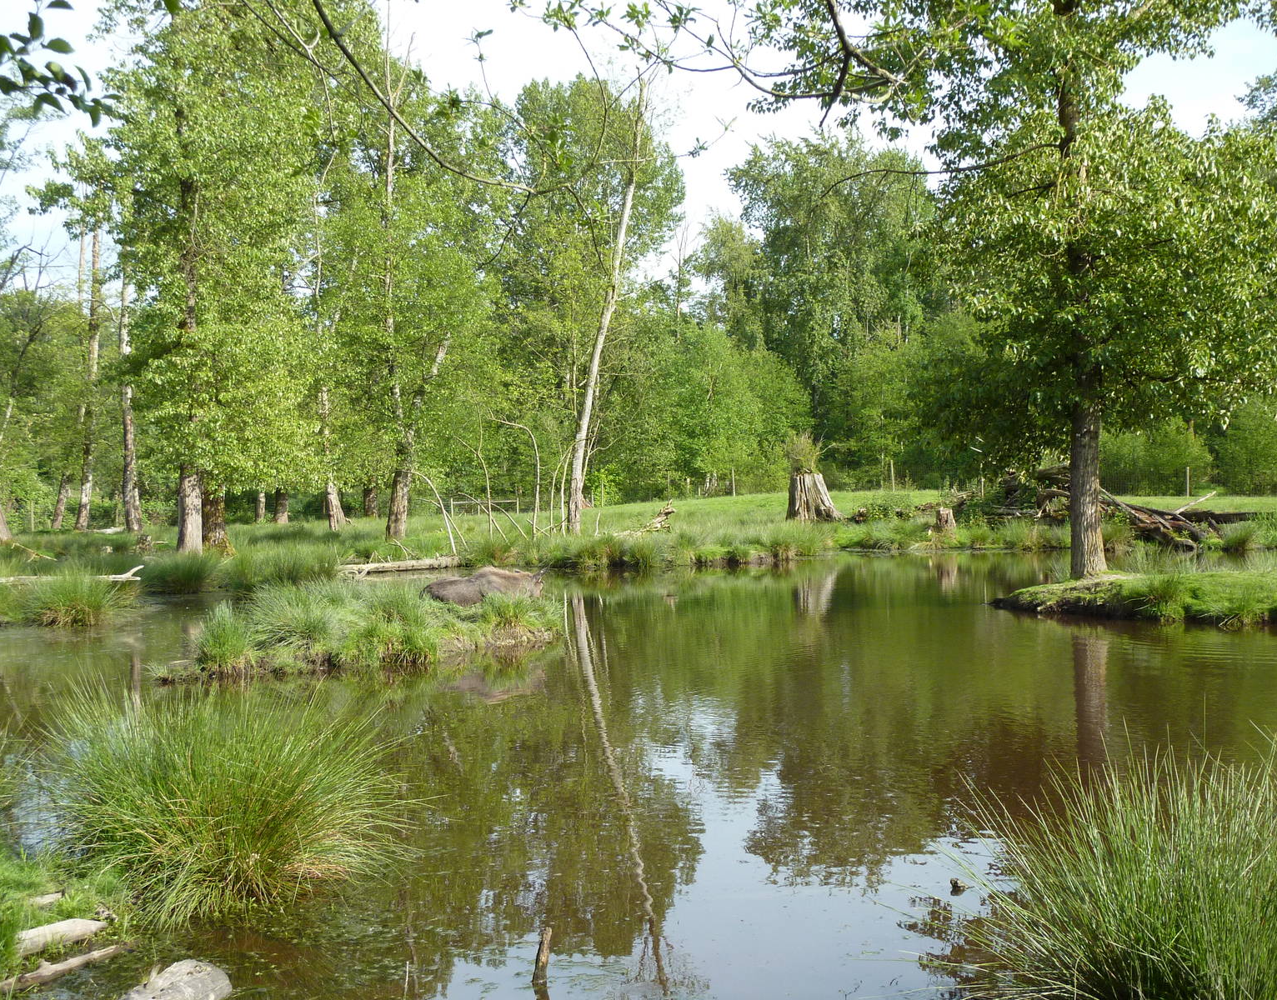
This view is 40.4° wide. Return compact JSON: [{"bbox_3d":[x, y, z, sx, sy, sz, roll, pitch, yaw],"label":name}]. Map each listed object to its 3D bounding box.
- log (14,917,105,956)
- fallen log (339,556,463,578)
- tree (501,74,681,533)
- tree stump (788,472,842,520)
[{"bbox_3d":[-2.409,1.828,7.250,0.420,0.105,0.110,-2,1,-28],"label":"log"},{"bbox_3d":[-5.892,1.654,43.000,3.150,0.330,0.420,-2,0,-18],"label":"fallen log"},{"bbox_3d":[-1.559,-6.457,57.000,5.500,14.700,5.000,-2,0,0],"label":"tree"},{"bbox_3d":[5.180,-0.077,51.000,1.550,1.450,1.500,-2,0,0],"label":"tree stump"}]

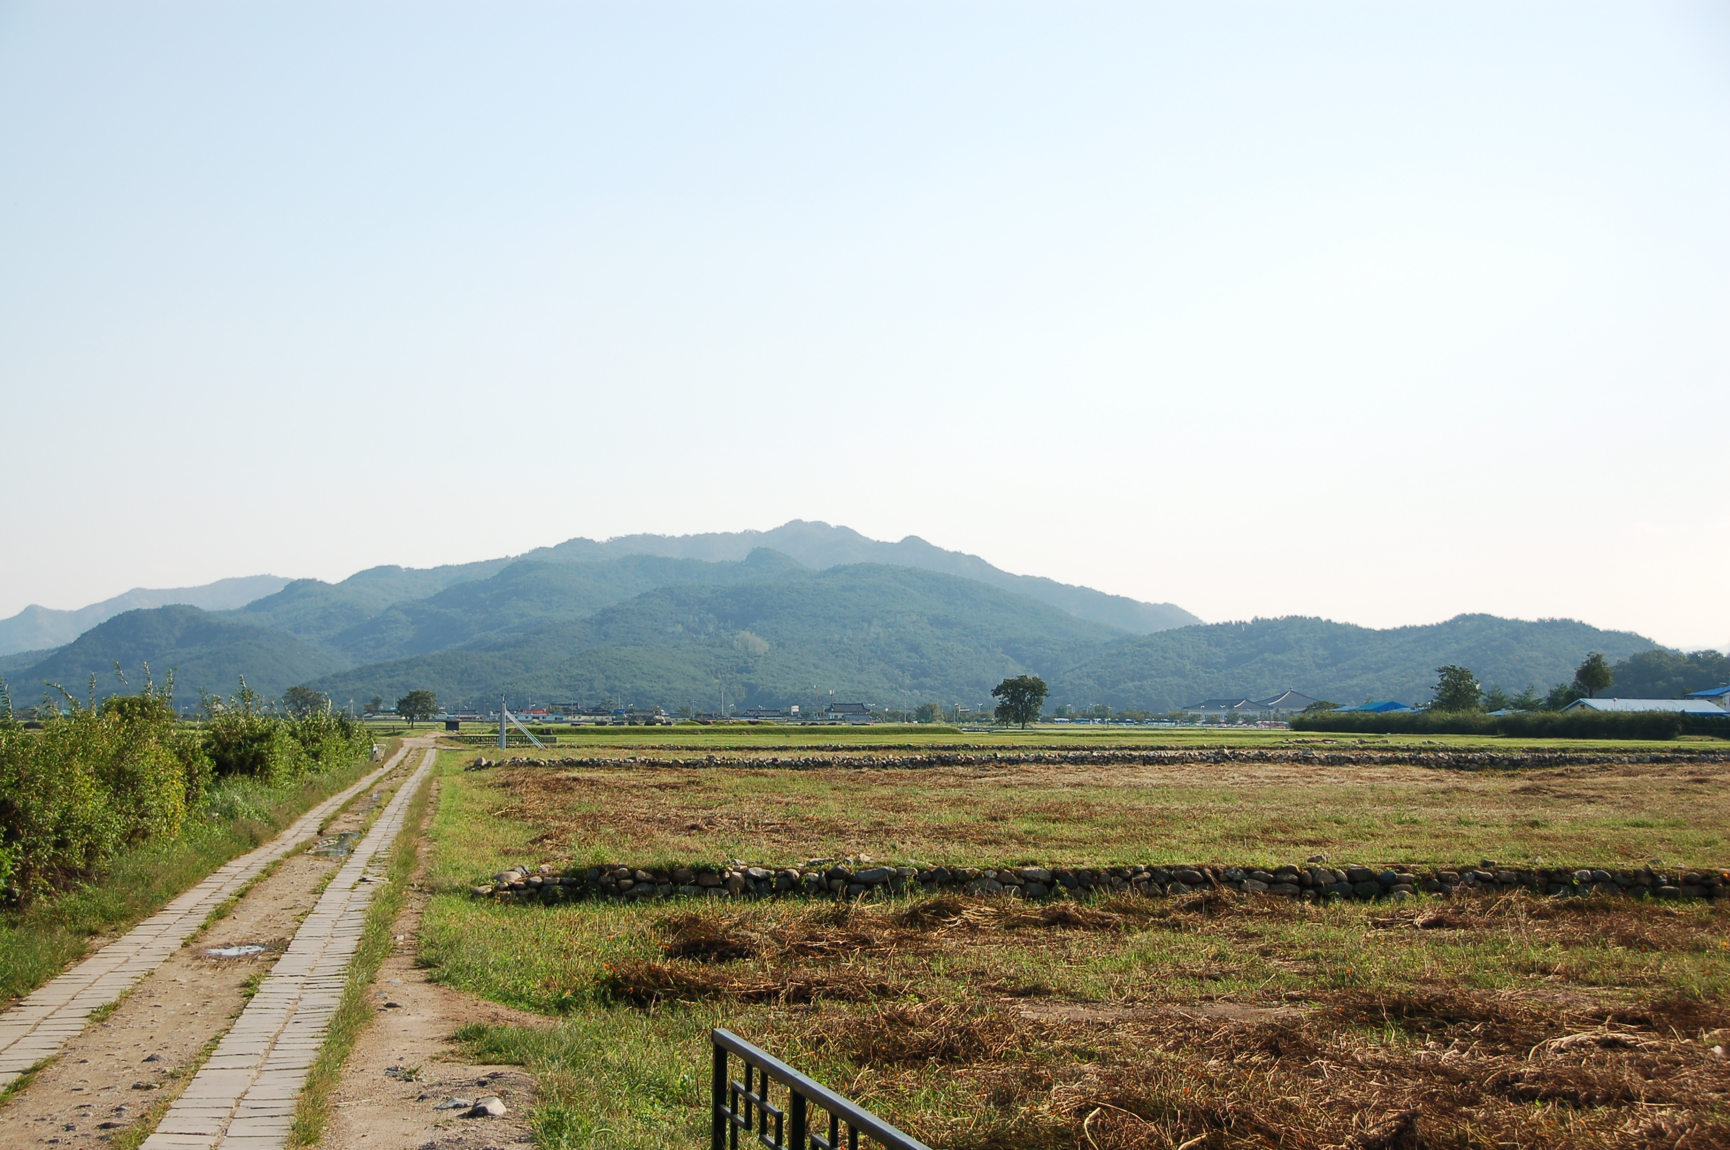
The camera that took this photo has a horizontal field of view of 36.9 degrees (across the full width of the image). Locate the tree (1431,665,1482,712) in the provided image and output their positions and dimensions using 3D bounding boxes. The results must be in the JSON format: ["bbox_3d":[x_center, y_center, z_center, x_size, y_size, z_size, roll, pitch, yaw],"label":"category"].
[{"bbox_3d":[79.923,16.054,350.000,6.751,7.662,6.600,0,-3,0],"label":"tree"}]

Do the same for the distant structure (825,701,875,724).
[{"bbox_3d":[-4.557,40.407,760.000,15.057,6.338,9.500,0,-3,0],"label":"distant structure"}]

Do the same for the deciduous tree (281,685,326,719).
[{"bbox_3d":[-97.362,22.518,450.000,7.742,6.568,7.400,0,-3,0],"label":"deciduous tree"}]

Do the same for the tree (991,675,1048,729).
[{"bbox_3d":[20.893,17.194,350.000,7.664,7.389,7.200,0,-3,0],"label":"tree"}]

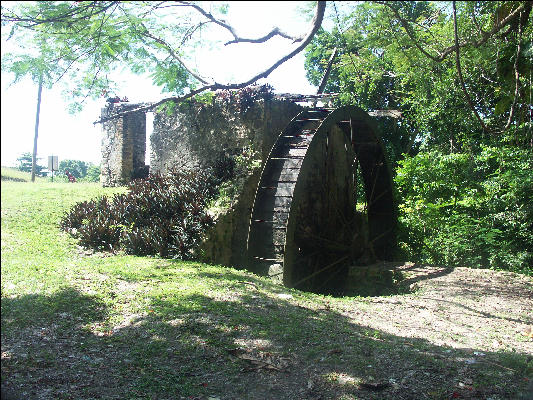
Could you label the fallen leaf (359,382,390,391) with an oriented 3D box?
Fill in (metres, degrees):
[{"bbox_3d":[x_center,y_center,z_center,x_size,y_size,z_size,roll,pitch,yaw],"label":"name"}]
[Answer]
[{"bbox_3d":[0.810,1.400,3.460,0.235,0.030,0.100,0,2,0],"label":"fallen leaf"}]

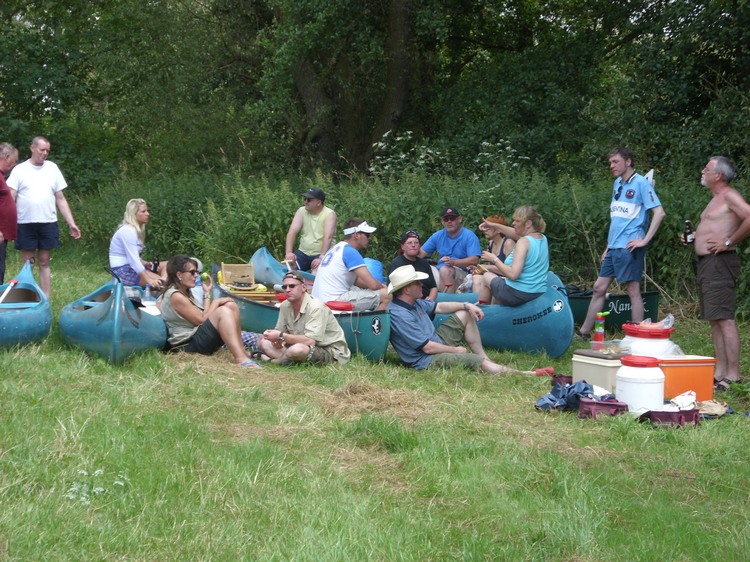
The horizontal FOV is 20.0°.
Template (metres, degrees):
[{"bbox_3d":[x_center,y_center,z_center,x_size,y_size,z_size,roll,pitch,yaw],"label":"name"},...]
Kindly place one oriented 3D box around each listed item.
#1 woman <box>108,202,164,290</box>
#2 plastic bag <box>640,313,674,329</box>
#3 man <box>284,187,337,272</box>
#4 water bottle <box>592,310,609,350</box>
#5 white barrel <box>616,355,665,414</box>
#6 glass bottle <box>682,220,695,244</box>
[{"bbox_3d":[-2.263,-0.159,20.400,0.680,1.180,0.500,1,5,6],"label":"woman"},{"bbox_3d":[2.076,0.294,15.600,0.250,0.120,0.170,-1,6,-11],"label":"plastic bag"},{"bbox_3d":[-0.646,-0.291,21.600,0.560,1.220,0.750,0,5,6],"label":"man"},{"bbox_3d":[1.632,0.363,15.400,0.100,0.275,0.080,0,5,0],"label":"water bottle"},{"bbox_3d":[1.851,0.731,14.800,0.340,0.375,0.340,1,6,7],"label":"white barrel"},{"bbox_3d":[2.402,-0.371,16.200,0.067,0.205,0.067,-6,16,1],"label":"glass bottle"}]

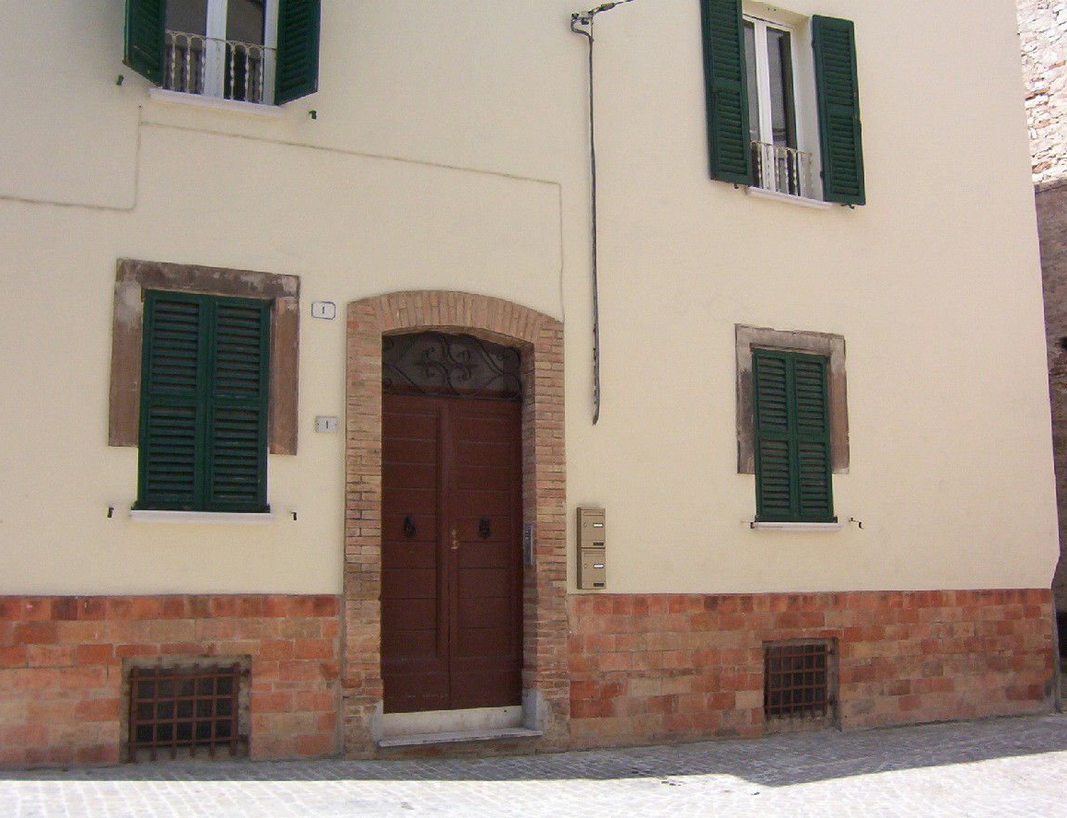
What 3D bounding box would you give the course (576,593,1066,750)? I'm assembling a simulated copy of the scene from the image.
[{"bbox_3d":[2.710,2.227,10.022,5.382,1.205,0.120,3,-8,-25],"label":"course"}]

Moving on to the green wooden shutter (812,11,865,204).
[{"bbox_3d":[2.885,-2.826,10.710,0.425,1.814,0.050,1,-8,-14],"label":"green wooden shutter"}]

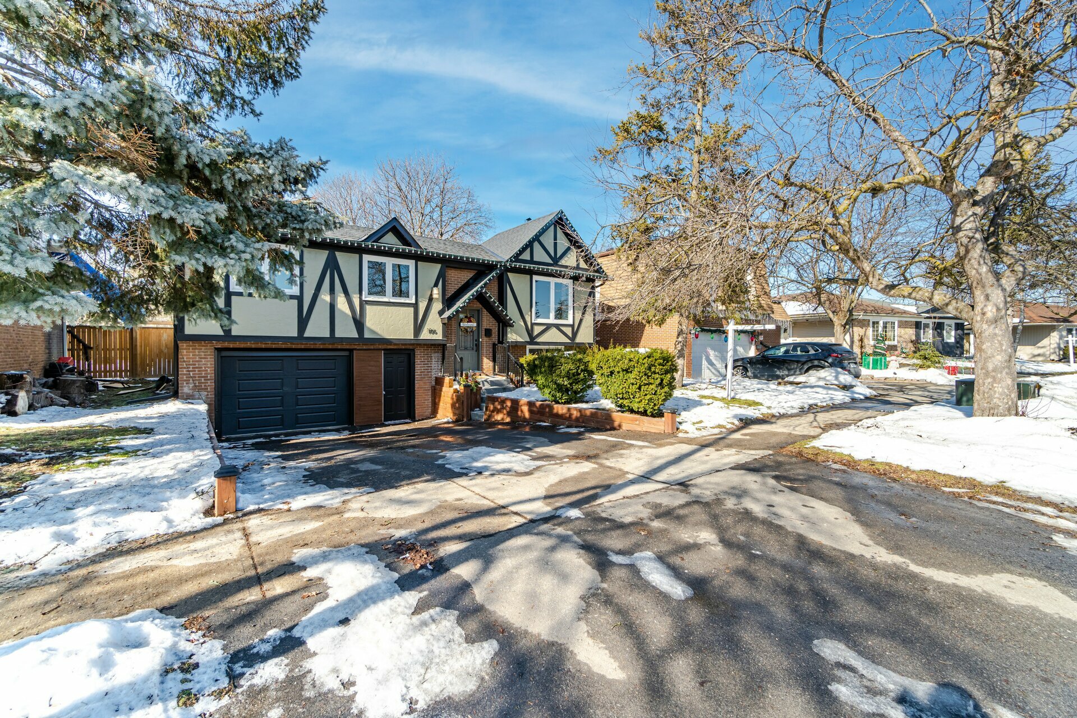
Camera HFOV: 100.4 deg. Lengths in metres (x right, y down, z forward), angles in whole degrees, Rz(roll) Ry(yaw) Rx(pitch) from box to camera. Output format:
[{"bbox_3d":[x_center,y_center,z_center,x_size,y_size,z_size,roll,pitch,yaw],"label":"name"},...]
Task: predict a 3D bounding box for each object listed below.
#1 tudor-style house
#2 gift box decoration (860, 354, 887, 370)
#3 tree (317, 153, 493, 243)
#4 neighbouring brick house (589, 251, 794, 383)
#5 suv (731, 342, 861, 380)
[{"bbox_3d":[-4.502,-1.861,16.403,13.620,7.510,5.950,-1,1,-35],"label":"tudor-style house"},{"bbox_3d":[16.855,0.148,22.500,0.720,0.740,0.720,0,1,-22],"label":"gift box decoration"},{"bbox_3d":[-8.358,-5.935,27.907,11.000,13.860,11.000,0,1,0],"label":"tree"},{"bbox_3d":[7.482,-2.555,24.901,9.200,6.600,9.200,-1,1,-35],"label":"neighbouring brick house"},{"bbox_3d":[9.409,0.143,16.963,1.830,1.560,4.420,-1,1,-35],"label":"suv"}]

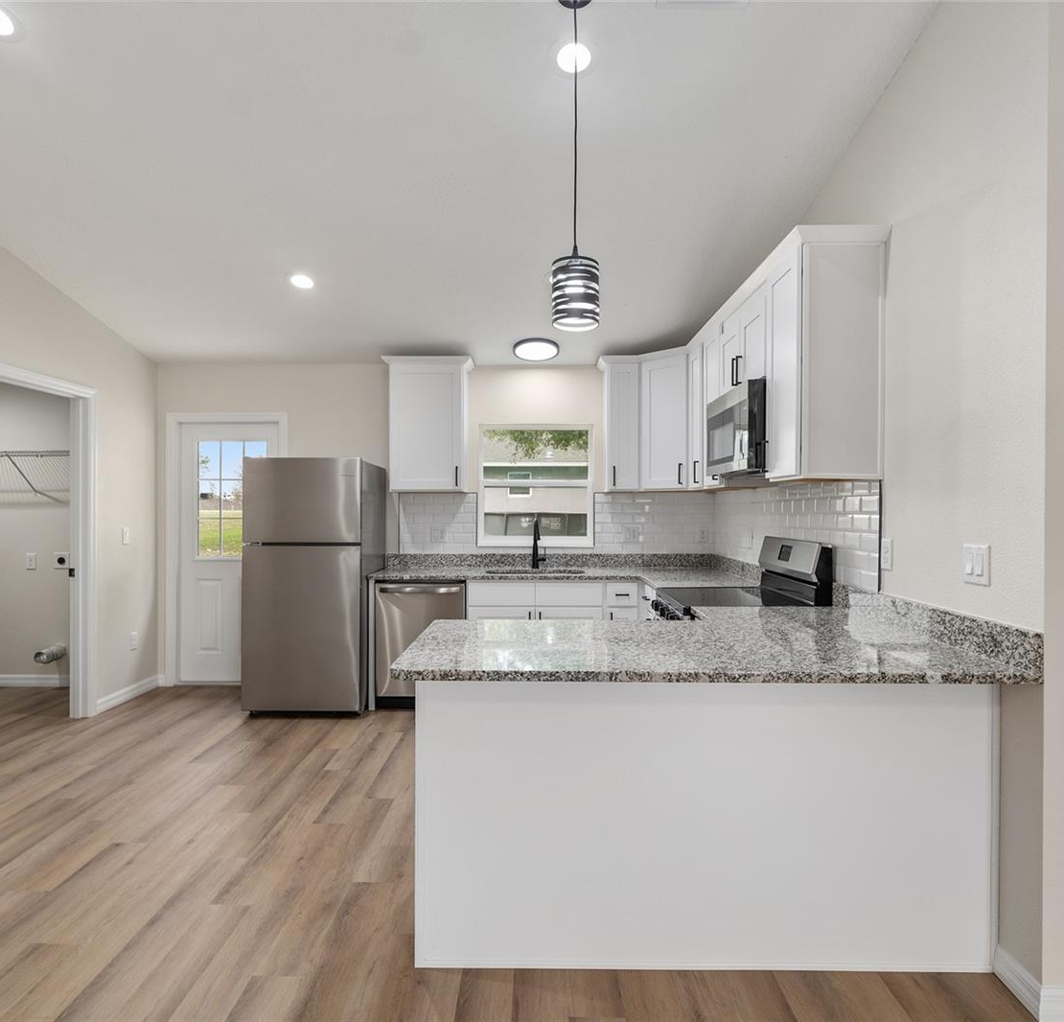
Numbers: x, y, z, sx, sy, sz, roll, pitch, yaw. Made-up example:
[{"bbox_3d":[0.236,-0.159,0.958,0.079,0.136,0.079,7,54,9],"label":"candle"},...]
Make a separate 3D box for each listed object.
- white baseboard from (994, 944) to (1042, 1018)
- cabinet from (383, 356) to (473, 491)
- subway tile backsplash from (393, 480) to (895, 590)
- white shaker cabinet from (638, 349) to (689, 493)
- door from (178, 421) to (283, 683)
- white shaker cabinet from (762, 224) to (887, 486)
[{"bbox_3d":[1.352,1.306,1.896,0.014,0.087,0.185,0,0,1],"label":"white baseboard"},{"bbox_3d":[-0.757,-0.621,5.056,0.620,0.957,0.390,0,0,0],"label":"cabinet"},{"bbox_3d":[0.182,0.099,3.995,2.463,0.465,2.510,0,0,0],"label":"subway tile backsplash"},{"bbox_3d":[1.062,-0.624,4.897,0.410,0.960,0.480,0,0,-44],"label":"white shaker cabinet"},{"bbox_3d":[-2.371,0.323,5.351,0.810,2.035,0.050,0,0,0],"label":"door"},{"bbox_3d":[1.221,-0.613,2.862,0.378,0.970,0.422,0,0,0],"label":"white shaker cabinet"}]

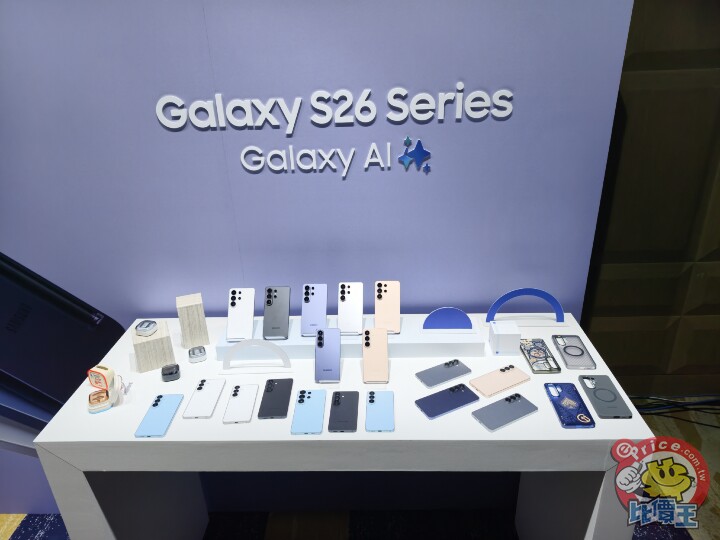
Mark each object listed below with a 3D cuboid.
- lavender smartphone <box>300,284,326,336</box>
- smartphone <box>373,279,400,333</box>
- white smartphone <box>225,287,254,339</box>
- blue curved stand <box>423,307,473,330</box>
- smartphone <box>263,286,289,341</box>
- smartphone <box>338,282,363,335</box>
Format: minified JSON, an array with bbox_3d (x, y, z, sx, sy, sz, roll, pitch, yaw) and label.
[{"bbox_3d":[-0.146,0.126,1.580,0.078,0.164,0.008,1,-7,6],"label":"lavender smartphone"},{"bbox_3d":[0.087,0.117,1.579,0.078,0.164,0.008,1,-7,6],"label":"smartphone"},{"bbox_3d":[-0.374,0.140,1.566,0.078,0.164,0.008,1,-7,6],"label":"white smartphone"},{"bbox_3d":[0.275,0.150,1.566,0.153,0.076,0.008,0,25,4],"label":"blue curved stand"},{"bbox_3d":[-0.262,0.135,1.570,0.078,0.164,0.008,1,-7,6],"label":"smartphone"},{"bbox_3d":[-0.030,0.121,1.581,0.078,0.164,0.008,1,-7,6],"label":"smartphone"}]

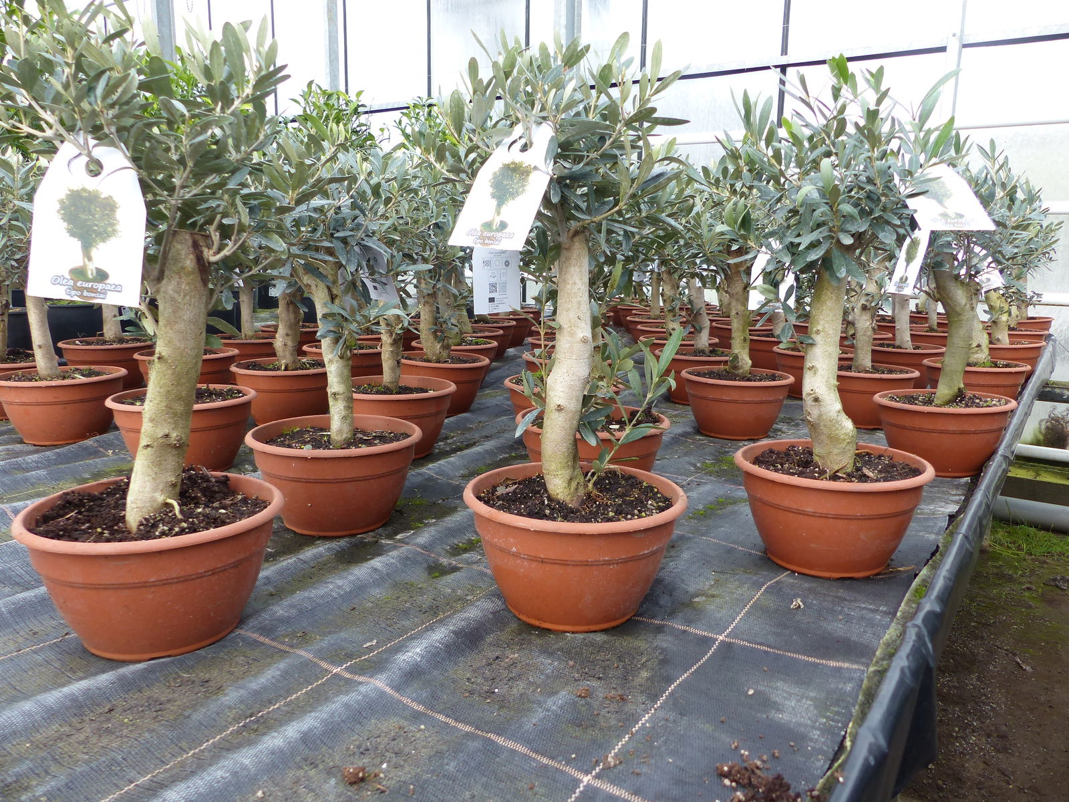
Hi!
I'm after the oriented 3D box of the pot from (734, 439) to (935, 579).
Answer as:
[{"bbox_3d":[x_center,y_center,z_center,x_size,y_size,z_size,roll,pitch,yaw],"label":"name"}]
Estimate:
[{"bbox_3d":[0.376,0.137,0.992,0.238,0.125,0.238,1,11,0],"label":"pot"}]

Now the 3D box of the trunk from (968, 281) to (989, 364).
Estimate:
[{"bbox_3d":[1.178,-0.209,2.056,0.066,0.217,0.064,7,12,29],"label":"trunk"}]

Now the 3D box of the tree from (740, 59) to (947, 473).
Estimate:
[{"bbox_3d":[0.404,-0.166,1.013,0.252,0.530,0.237,5,11,21],"label":"tree"}]

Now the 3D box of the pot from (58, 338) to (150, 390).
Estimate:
[{"bbox_3d":[-1.375,-0.121,2.495,0.272,0.148,0.272,1,10,0],"label":"pot"}]

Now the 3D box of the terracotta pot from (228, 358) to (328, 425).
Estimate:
[{"bbox_3d":[-0.612,-0.023,1.907,0.256,0.136,0.256,1,10,0],"label":"terracotta pot"}]

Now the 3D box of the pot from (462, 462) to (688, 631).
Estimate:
[{"bbox_3d":[0.049,0.179,0.959,0.272,0.148,0.272,1,10,0],"label":"pot"}]

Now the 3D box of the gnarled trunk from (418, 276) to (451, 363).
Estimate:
[{"bbox_3d":[-0.237,-0.195,1.816,0.079,0.202,0.069,0,11,-7],"label":"gnarled trunk"}]

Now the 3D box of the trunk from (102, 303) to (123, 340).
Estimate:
[{"bbox_3d":[-1.214,-0.260,2.215,0.063,0.166,0.061,-5,12,-28],"label":"trunk"}]

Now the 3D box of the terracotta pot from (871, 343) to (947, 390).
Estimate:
[{"bbox_3d":[1.080,-0.100,2.290,0.238,0.125,0.238,1,11,0],"label":"terracotta pot"}]

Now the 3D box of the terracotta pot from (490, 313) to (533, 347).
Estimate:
[{"bbox_3d":[-0.123,-0.290,3.177,0.238,0.125,0.238,1,11,0],"label":"terracotta pot"}]

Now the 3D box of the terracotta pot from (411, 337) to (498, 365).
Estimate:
[{"bbox_3d":[-0.236,-0.104,2.301,0.256,0.136,0.256,1,10,0],"label":"terracotta pot"}]

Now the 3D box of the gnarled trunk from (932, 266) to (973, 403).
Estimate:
[{"bbox_3d":[0.761,-0.117,1.406,0.063,0.251,0.056,7,12,28],"label":"gnarled trunk"}]

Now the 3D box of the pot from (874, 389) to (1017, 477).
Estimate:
[{"bbox_3d":[0.864,0.067,1.645,0.272,0.148,0.272,1,10,0],"label":"pot"}]

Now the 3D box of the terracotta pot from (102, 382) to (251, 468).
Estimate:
[{"bbox_3d":[-0.667,0.055,1.477,0.255,0.134,0.255,1,11,0],"label":"terracotta pot"}]

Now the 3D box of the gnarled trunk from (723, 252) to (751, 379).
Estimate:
[{"bbox_3d":[0.502,-0.221,1.917,0.077,0.309,0.072,1,10,0],"label":"gnarled trunk"}]

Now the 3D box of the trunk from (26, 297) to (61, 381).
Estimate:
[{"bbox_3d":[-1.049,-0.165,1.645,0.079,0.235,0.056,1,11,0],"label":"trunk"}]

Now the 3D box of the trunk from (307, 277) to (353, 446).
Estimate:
[{"bbox_3d":[-0.301,-0.057,1.137,0.067,0.247,0.054,-2,11,-15],"label":"trunk"}]

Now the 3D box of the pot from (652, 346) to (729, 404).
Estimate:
[{"bbox_3d":[0.471,-0.071,2.220,0.256,0.136,0.256,1,10,0],"label":"pot"}]

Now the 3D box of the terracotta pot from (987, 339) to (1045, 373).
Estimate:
[{"bbox_3d":[1.742,-0.146,2.875,0.272,0.148,0.272,1,10,0],"label":"terracotta pot"}]

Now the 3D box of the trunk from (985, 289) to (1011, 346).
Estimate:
[{"bbox_3d":[1.467,-0.266,2.443,0.068,0.184,0.062,7,12,30],"label":"trunk"}]

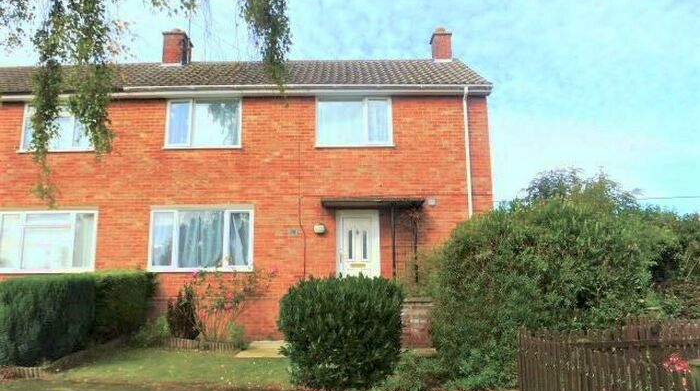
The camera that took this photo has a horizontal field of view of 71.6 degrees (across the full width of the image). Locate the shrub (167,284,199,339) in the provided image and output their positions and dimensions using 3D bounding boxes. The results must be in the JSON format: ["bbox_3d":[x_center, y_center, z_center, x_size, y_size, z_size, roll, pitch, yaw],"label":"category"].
[{"bbox_3d":[-3.304,2.327,9.650,0.634,1.136,0.600,0,-9,1],"label":"shrub"}]

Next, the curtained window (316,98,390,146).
[{"bbox_3d":[0.105,-1.632,10.841,1.731,1.145,0.120,0,-9,1],"label":"curtained window"}]

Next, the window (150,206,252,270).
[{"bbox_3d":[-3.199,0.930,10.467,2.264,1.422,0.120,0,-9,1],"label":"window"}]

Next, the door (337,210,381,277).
[{"bbox_3d":[0.184,1.331,10.360,0.944,2.060,0.100,0,-9,1],"label":"door"}]

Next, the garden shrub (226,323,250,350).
[{"bbox_3d":[-2.151,2.702,9.317,0.444,0.475,0.420,0,-9,1],"label":"garden shrub"}]

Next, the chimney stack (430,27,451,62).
[{"bbox_3d":[2.690,-4.392,14.371,0.570,1.187,0.620,0,-9,1],"label":"chimney stack"}]

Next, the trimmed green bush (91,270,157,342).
[{"bbox_3d":[-4.217,2.129,9.189,1.150,1.384,1.250,0,-9,1],"label":"trimmed green bush"}]

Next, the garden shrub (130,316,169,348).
[{"bbox_3d":[-3.813,2.607,9.256,0.727,0.620,0.650,0,-9,1],"label":"garden shrub"}]

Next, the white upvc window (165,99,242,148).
[{"bbox_3d":[-3.270,-1.600,10.887,1.724,1.138,0.120,0,-9,1],"label":"white upvc window"}]

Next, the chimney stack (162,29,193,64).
[{"bbox_3d":[-5.107,-4.332,14.479,0.630,1.210,0.750,0,-9,1],"label":"chimney stack"}]

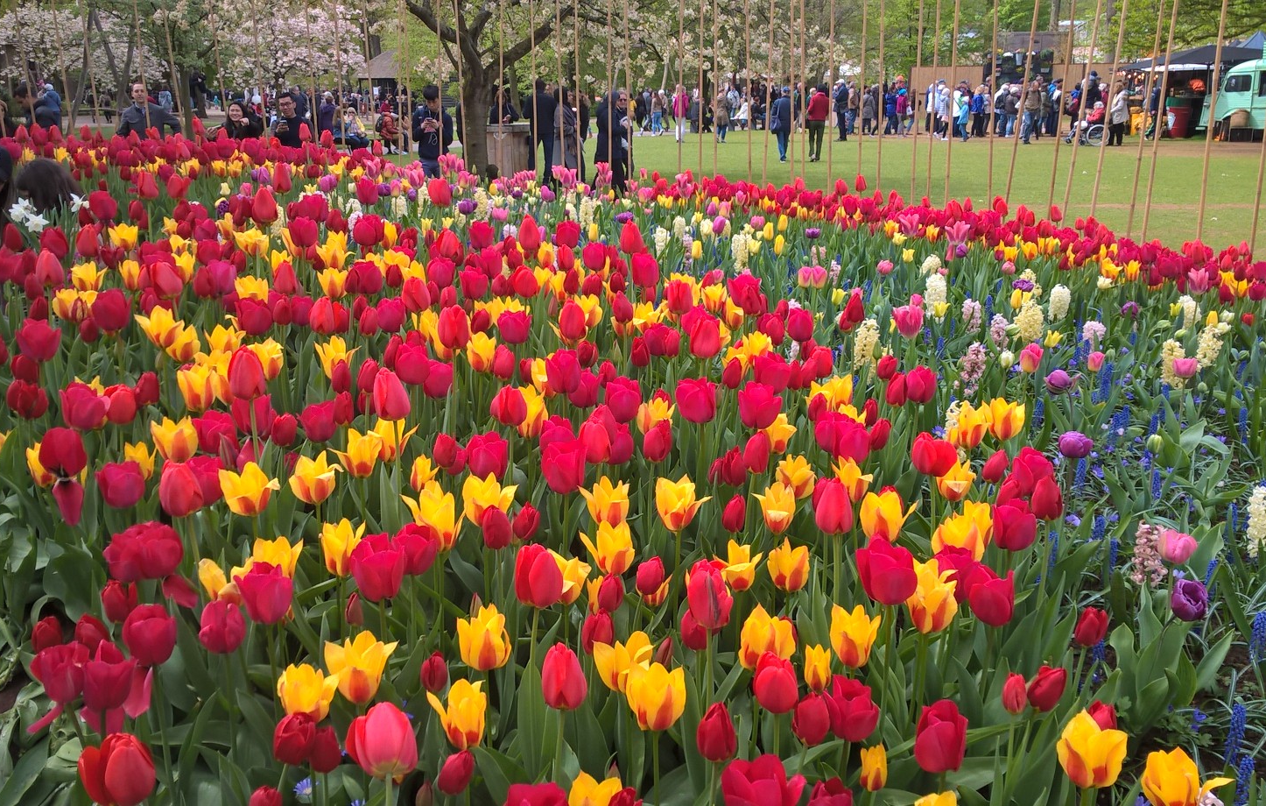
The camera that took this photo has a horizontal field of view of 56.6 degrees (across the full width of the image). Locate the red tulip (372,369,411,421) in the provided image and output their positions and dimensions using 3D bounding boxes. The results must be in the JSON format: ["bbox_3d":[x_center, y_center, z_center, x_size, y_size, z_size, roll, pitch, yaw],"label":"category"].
[{"bbox_3d":[-0.394,-0.014,1.920,0.062,0.086,0.062,0,16,0],"label":"red tulip"}]

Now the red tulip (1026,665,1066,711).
[{"bbox_3d":[0.510,0.352,1.450,0.045,0.058,0.045,21,14,-5],"label":"red tulip"}]

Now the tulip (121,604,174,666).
[{"bbox_3d":[-0.627,0.299,1.520,0.070,0.083,0.070,-7,16,-23],"label":"tulip"}]

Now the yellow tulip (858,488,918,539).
[{"bbox_3d":[0.380,0.166,1.750,0.086,0.080,0.073,0,15,0],"label":"yellow tulip"}]

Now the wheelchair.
[{"bbox_3d":[12.030,-7.197,31.000,1.080,0.920,0.640,4,16,15],"label":"wheelchair"}]

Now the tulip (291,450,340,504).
[{"bbox_3d":[-0.539,0.128,2.000,0.086,0.082,0.081,-4,15,-15],"label":"tulip"}]

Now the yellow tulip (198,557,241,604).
[{"bbox_3d":[-0.621,0.270,1.770,0.067,0.066,0.067,-6,16,-20],"label":"yellow tulip"}]

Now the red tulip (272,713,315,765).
[{"bbox_3d":[-0.420,0.417,1.460,0.052,0.069,0.052,-5,16,-17],"label":"red tulip"}]

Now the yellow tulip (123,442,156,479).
[{"bbox_3d":[-0.872,0.104,2.080,0.059,0.069,0.059,0,16,0],"label":"yellow tulip"}]

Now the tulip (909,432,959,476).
[{"bbox_3d":[0.511,0.087,2.000,0.082,0.073,0.076,0,15,0],"label":"tulip"}]

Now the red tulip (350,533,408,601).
[{"bbox_3d":[-0.367,0.237,1.700,0.084,0.093,0.084,-3,15,-13],"label":"red tulip"}]

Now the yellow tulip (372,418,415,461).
[{"bbox_3d":[-0.415,0.064,2.030,0.079,0.070,0.073,0,15,0],"label":"yellow tulip"}]

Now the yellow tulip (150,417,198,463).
[{"bbox_3d":[-0.761,0.061,1.950,0.078,0.076,0.074,0,16,0],"label":"yellow tulip"}]

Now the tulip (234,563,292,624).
[{"bbox_3d":[-0.520,0.267,1.650,0.082,0.083,0.076,0,15,0],"label":"tulip"}]

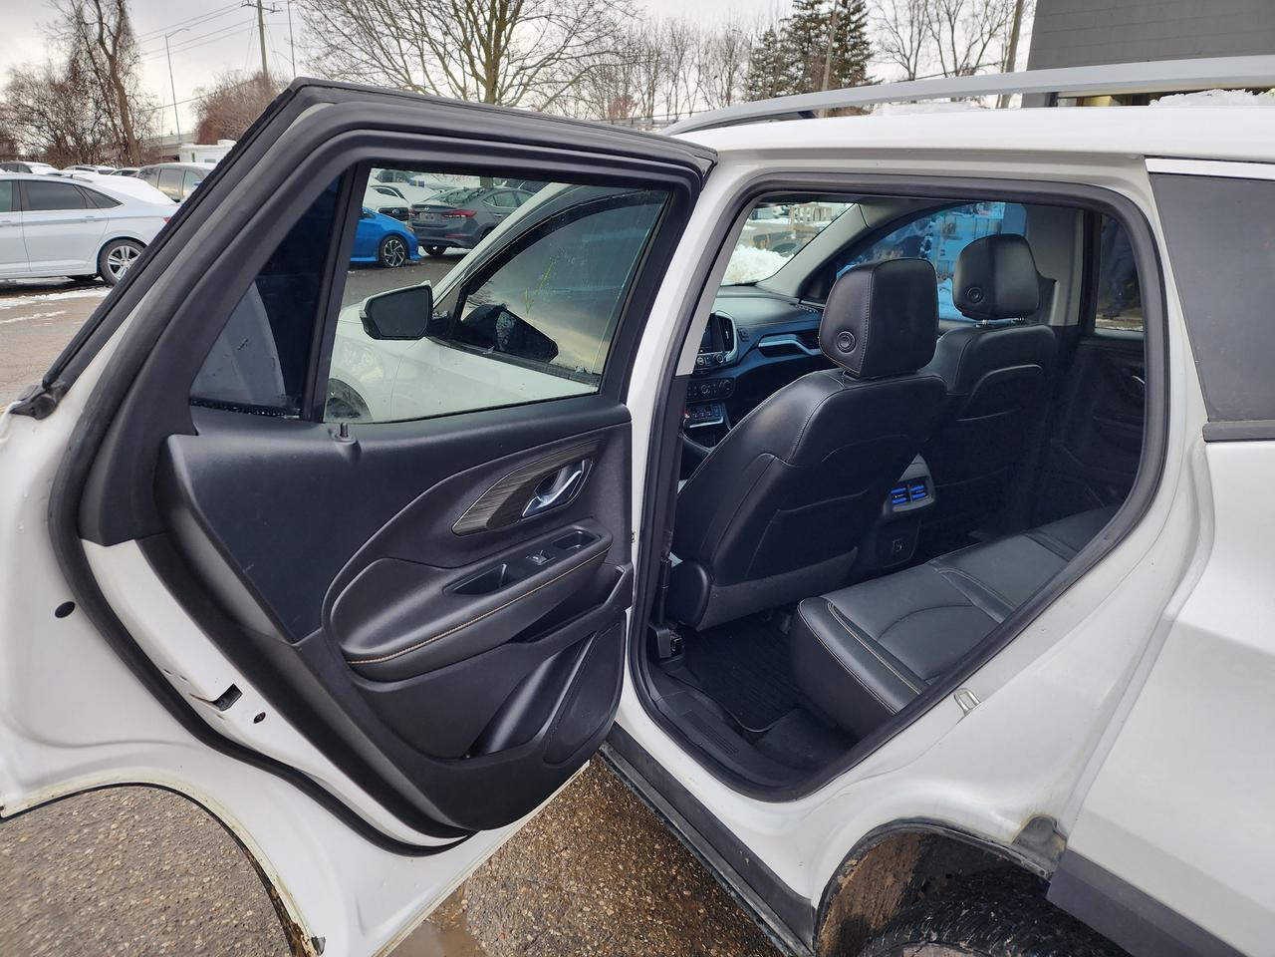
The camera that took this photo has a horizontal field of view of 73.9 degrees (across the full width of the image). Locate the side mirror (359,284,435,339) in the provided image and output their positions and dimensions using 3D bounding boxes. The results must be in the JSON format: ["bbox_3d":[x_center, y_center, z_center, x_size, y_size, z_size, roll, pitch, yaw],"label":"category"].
[{"bbox_3d":[-0.732,-0.506,2.536,0.213,0.160,0.150,-11,23,-33],"label":"side mirror"}]

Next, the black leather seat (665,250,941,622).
[{"bbox_3d":[0.293,-0.101,2.147,0.530,0.960,0.850,-11,23,-33],"label":"black leather seat"}]

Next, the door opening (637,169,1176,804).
[{"bbox_3d":[0.353,0.063,1.479,0.210,1.130,1.000,-11,23,-33],"label":"door opening"}]

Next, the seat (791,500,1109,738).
[{"bbox_3d":[1.010,0.348,1.896,1.280,0.400,0.610,-11,23,-33],"label":"seat"}]

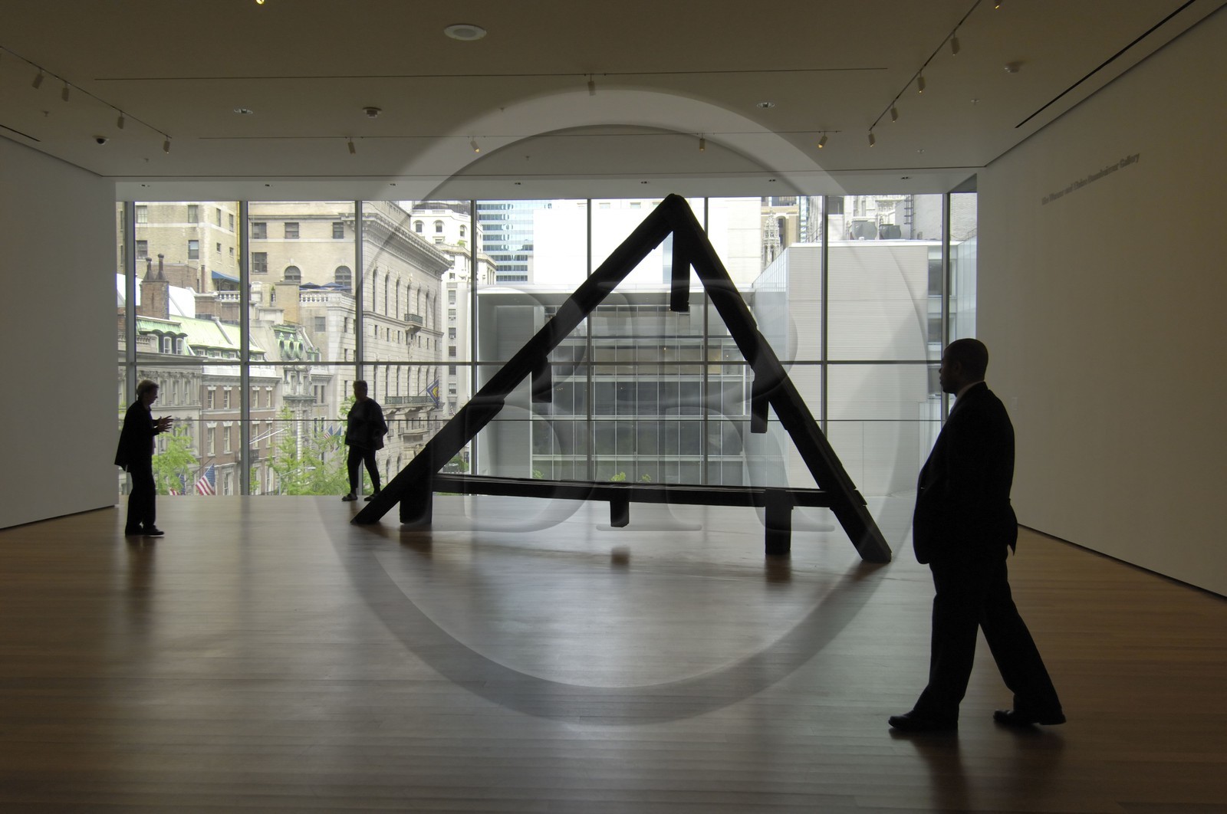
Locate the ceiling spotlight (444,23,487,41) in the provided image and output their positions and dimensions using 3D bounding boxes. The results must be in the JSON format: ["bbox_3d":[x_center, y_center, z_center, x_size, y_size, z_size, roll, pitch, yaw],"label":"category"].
[{"bbox_3d":[-1.213,-3.084,7.552,0.355,0.045,0.355,0,1,2],"label":"ceiling spotlight"}]

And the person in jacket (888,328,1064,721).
[{"bbox_3d":[1.694,0.580,4.285,0.800,1.794,0.580,0,1,12],"label":"person in jacket"}]

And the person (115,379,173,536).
[{"bbox_3d":[-5.262,0.567,10.306,0.570,1.733,0.500,0,1,-20],"label":"person"}]

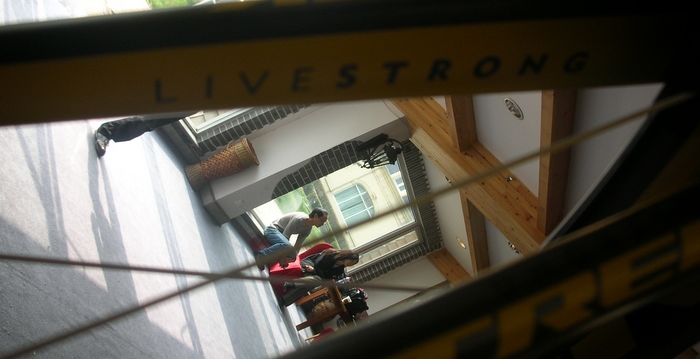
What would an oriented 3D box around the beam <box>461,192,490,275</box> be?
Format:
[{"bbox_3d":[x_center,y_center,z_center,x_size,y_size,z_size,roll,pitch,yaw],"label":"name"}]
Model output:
[{"bbox_3d":[1.675,0.875,9.182,0.120,0.210,4.150,49,-9,31],"label":"beam"}]

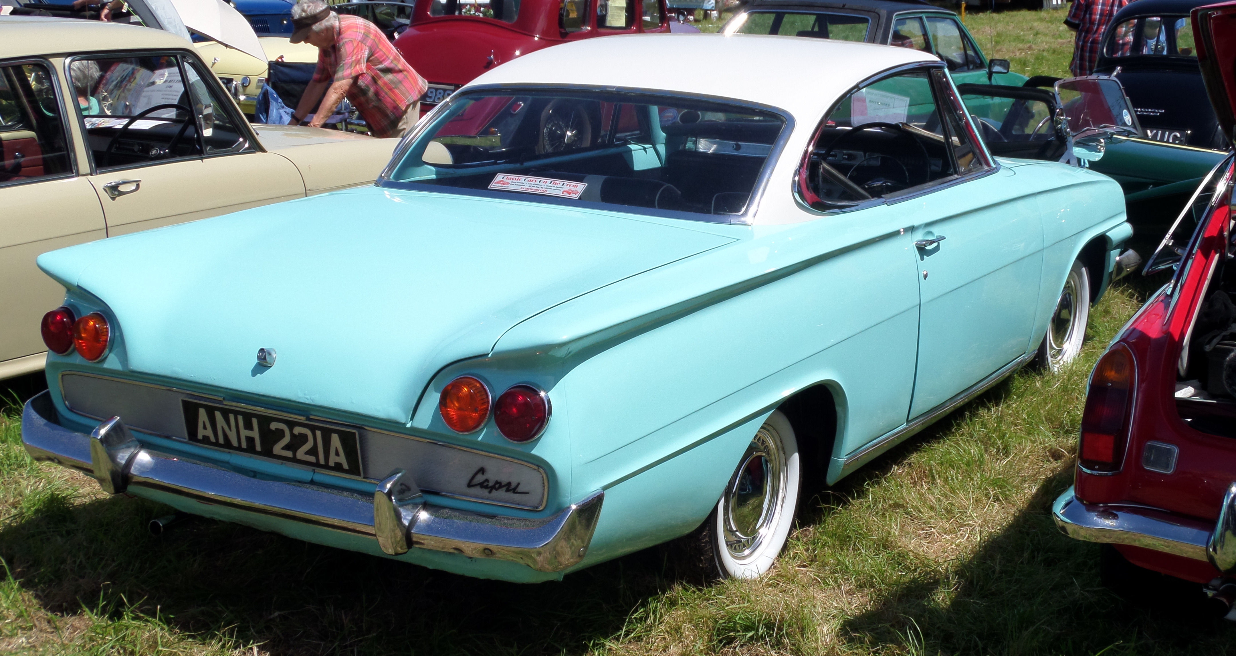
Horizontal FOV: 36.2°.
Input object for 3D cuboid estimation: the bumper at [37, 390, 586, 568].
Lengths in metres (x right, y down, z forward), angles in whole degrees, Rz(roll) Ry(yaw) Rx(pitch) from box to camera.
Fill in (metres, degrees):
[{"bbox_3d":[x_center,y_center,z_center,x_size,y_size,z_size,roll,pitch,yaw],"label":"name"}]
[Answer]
[{"bbox_3d":[-0.802,0.342,4.303,1.640,0.200,0.270,8,15,30],"label":"bumper"}]

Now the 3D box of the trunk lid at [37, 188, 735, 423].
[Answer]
[{"bbox_3d":[-0.496,-0.092,4.718,1.380,0.290,1.220,8,15,30],"label":"trunk lid"}]

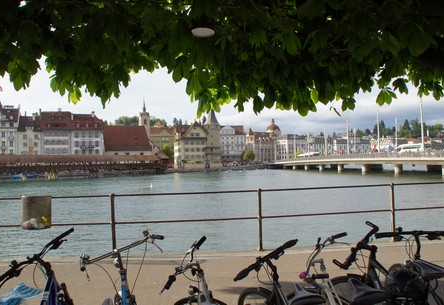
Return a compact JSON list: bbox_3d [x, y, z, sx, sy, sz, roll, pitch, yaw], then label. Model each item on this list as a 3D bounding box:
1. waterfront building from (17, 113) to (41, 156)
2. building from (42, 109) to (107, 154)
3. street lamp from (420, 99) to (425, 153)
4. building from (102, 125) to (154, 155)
[{"bbox_3d":[-73.290,-3.210,133.860,7.720,22.700,14.000,-1,-2,-18],"label":"waterfront building"},{"bbox_3d":[-59.450,-4.340,139.190,22.120,24.400,14.500,-1,-2,-18],"label":"building"},{"bbox_3d":[40.870,-5.020,70.130,0.450,12.000,0.450,-2,-2,-8],"label":"street lamp"},{"bbox_3d":[-40.790,-2.050,148.500,19.050,19.200,15.500,-1,-2,-20],"label":"building"}]

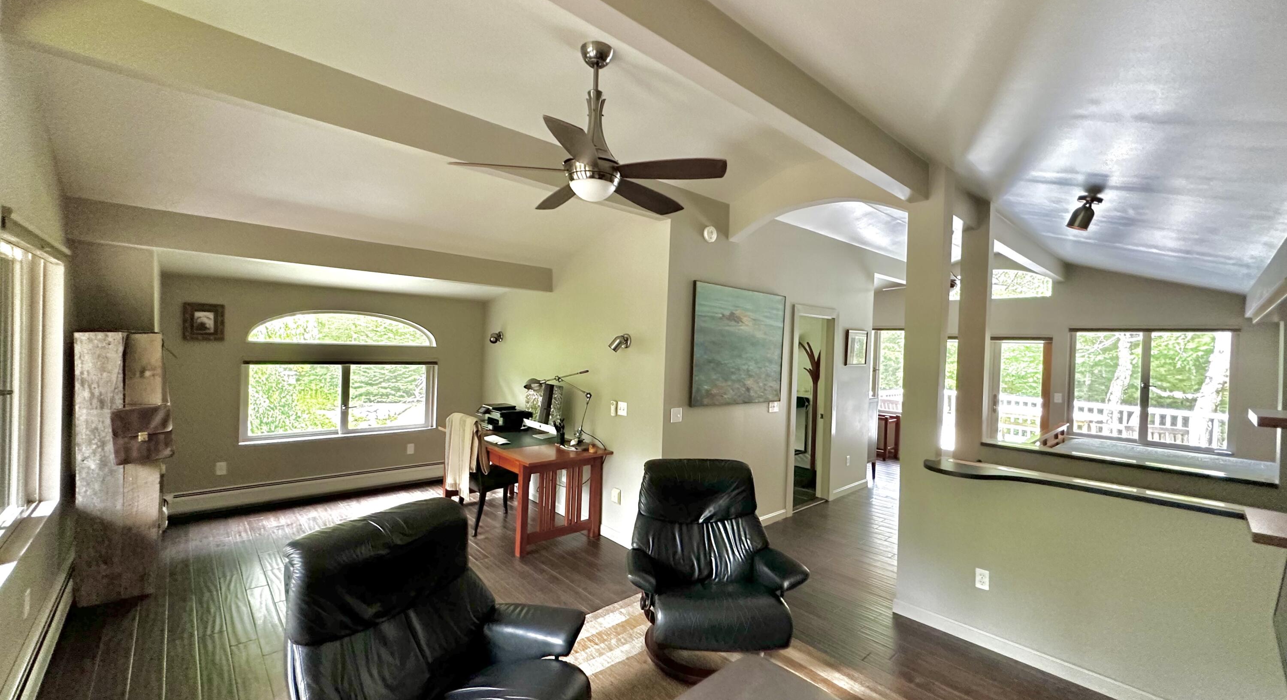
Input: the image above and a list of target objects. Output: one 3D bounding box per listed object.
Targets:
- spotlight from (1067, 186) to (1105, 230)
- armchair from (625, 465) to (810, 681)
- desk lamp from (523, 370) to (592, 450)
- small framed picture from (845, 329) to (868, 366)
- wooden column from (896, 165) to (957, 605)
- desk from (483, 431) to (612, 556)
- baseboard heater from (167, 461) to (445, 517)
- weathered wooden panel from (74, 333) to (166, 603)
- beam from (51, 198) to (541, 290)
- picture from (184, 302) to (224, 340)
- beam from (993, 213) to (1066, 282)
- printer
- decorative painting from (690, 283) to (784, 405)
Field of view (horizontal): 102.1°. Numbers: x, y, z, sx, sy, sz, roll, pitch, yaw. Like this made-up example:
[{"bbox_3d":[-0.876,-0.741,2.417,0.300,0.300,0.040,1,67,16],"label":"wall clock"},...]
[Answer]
[{"bbox_3d":[2.587,-0.798,3.055,0.120,0.202,0.158,2,0,-42],"label":"spotlight"},{"bbox_3d":[0.349,1.137,2.748,0.830,0.980,0.810,2,0,-5],"label":"armchair"},{"bbox_3d":[-0.750,0.516,4.546,0.585,0.679,0.170,2,0,-6],"label":"desk lamp"},{"bbox_3d":[2.504,-0.015,6.115,0.470,0.405,0.035,2,0,-42],"label":"small framed picture"},{"bbox_3d":[1.775,0.268,3.291,0.145,2.842,0.212,2,0,-42],"label":"wooden column"},{"bbox_3d":[-1.138,1.192,4.742,0.820,0.750,1.700,2,0,-42],"label":"desk"},{"bbox_3d":[-3.077,1.379,5.337,2.700,0.210,0.075,2,0,-42],"label":"baseboard heater"},{"bbox_3d":[-3.173,0.695,3.138,0.370,1.600,0.130,2,0,-42],"label":"weathered wooden panel"},{"bbox_3d":[-2.172,-0.731,4.171,3.260,0.235,0.170,2,0,-42],"label":"beam"},{"bbox_3d":[-3.819,-0.243,4.534,0.278,0.318,0.032,2,0,-42],"label":"picture"},{"bbox_3d":[3.759,-0.978,5.122,3.198,0.247,0.113,2,0,-42],"label":"beam"},{"bbox_3d":[-1.433,0.690,5.401,0.400,0.235,0.430,2,0,-42],"label":"printer"},{"bbox_3d":[0.873,-0.024,4.594,1.295,1.009,0.037,2,0,-42],"label":"decorative painting"}]

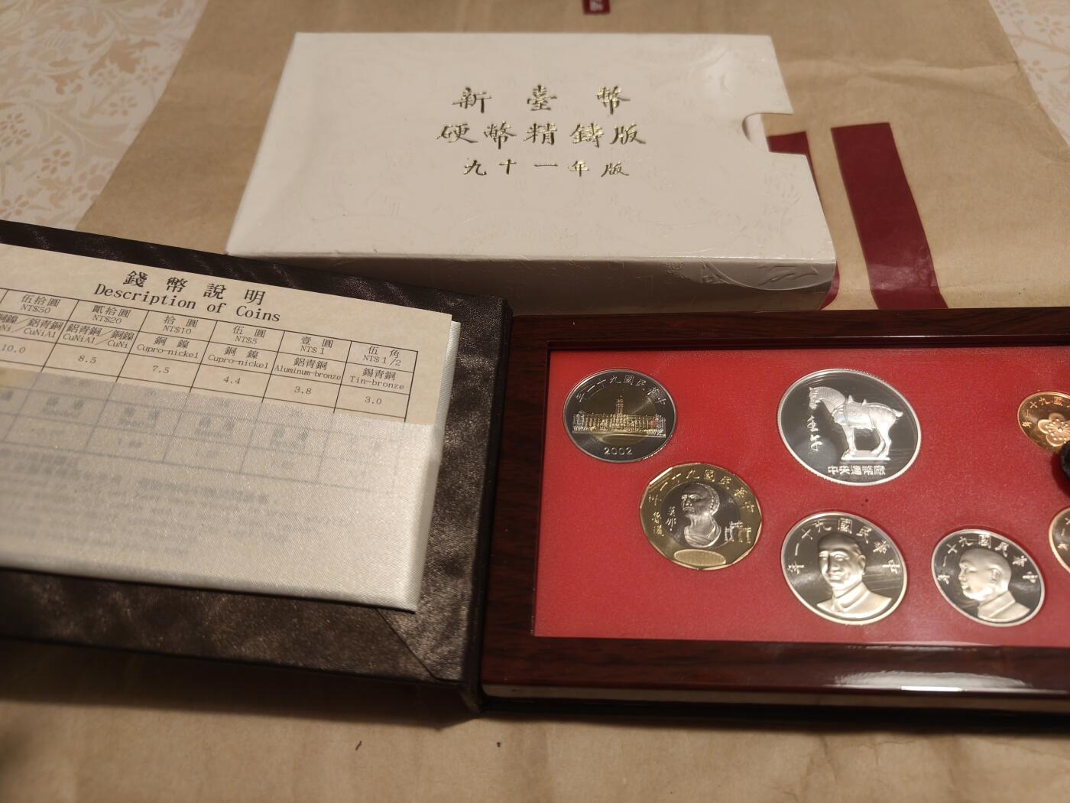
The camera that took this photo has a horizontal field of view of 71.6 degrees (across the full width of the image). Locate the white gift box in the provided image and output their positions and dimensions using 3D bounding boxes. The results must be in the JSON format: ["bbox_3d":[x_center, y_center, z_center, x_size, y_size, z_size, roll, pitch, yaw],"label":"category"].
[{"bbox_3d":[-0.001,-0.075,0.234,0.161,0.024,0.103,0,57,0],"label":"white gift box"}]

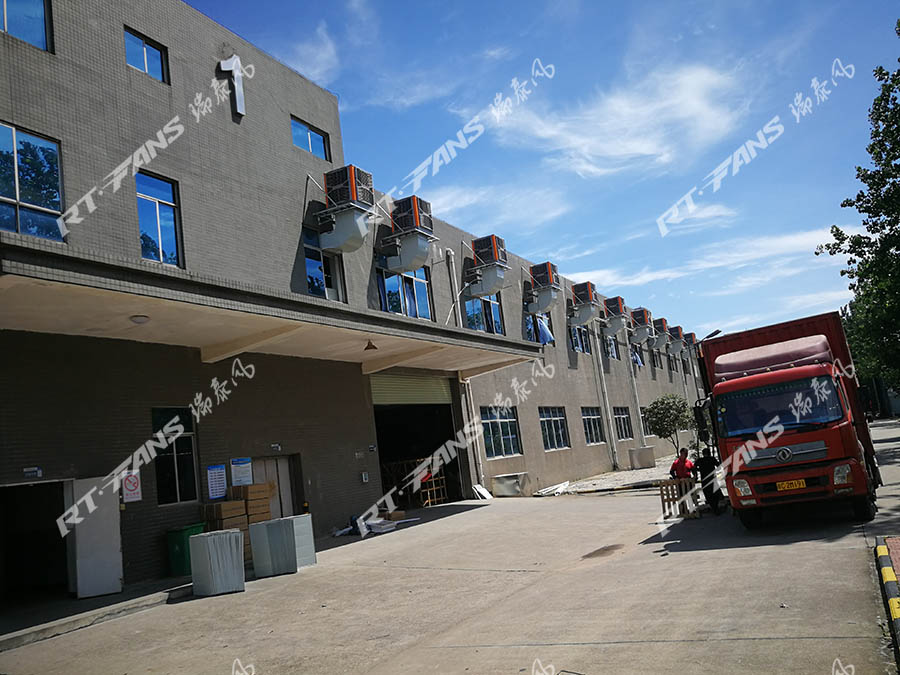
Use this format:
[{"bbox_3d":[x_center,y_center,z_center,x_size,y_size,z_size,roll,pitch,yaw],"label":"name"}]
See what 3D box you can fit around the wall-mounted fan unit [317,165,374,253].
[{"bbox_3d":[-3.023,-3.672,20.930,1.330,2.362,1.100,-12,-11,28],"label":"wall-mounted fan unit"}]

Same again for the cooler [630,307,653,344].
[{"bbox_3d":[14.308,-0.807,52.362,1.260,2.301,1.065,-13,-11,28],"label":"cooler"}]

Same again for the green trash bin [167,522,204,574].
[{"bbox_3d":[-5.110,4.128,13.743,0.500,0.920,0.570,-12,-11,28],"label":"green trash bin"}]

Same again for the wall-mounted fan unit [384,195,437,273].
[{"bbox_3d":[-1.348,-3.385,23.931,1.330,2.384,1.100,-12,-11,28],"label":"wall-mounted fan unit"}]

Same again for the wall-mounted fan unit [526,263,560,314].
[{"bbox_3d":[4.913,-2.501,36.196,1.260,2.320,1.065,-13,-11,28],"label":"wall-mounted fan unit"}]

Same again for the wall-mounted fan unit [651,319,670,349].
[{"bbox_3d":[16.405,-0.278,55.026,1.310,2.190,1.120,-12,-11,28],"label":"wall-mounted fan unit"}]

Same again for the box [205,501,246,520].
[{"bbox_3d":[-4.959,3.833,15.510,0.524,0.322,0.670,-13,-11,28],"label":"box"}]

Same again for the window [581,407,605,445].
[{"bbox_3d":[8.391,5.170,41.151,0.150,2.124,3.484,-13,-11,28],"label":"window"}]

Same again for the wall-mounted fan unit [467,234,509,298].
[{"bbox_3d":[1.779,-3.078,30.808,1.260,2.397,1.065,-13,-11,28],"label":"wall-mounted fan unit"}]

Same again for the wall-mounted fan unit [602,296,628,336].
[{"bbox_3d":[11.077,-1.381,46.799,1.260,2.283,1.065,-13,-11,28],"label":"wall-mounted fan unit"}]

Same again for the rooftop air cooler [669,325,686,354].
[{"bbox_3d":[19.373,0.246,60.321,1.310,2.190,1.120,-12,-11,28],"label":"rooftop air cooler"}]

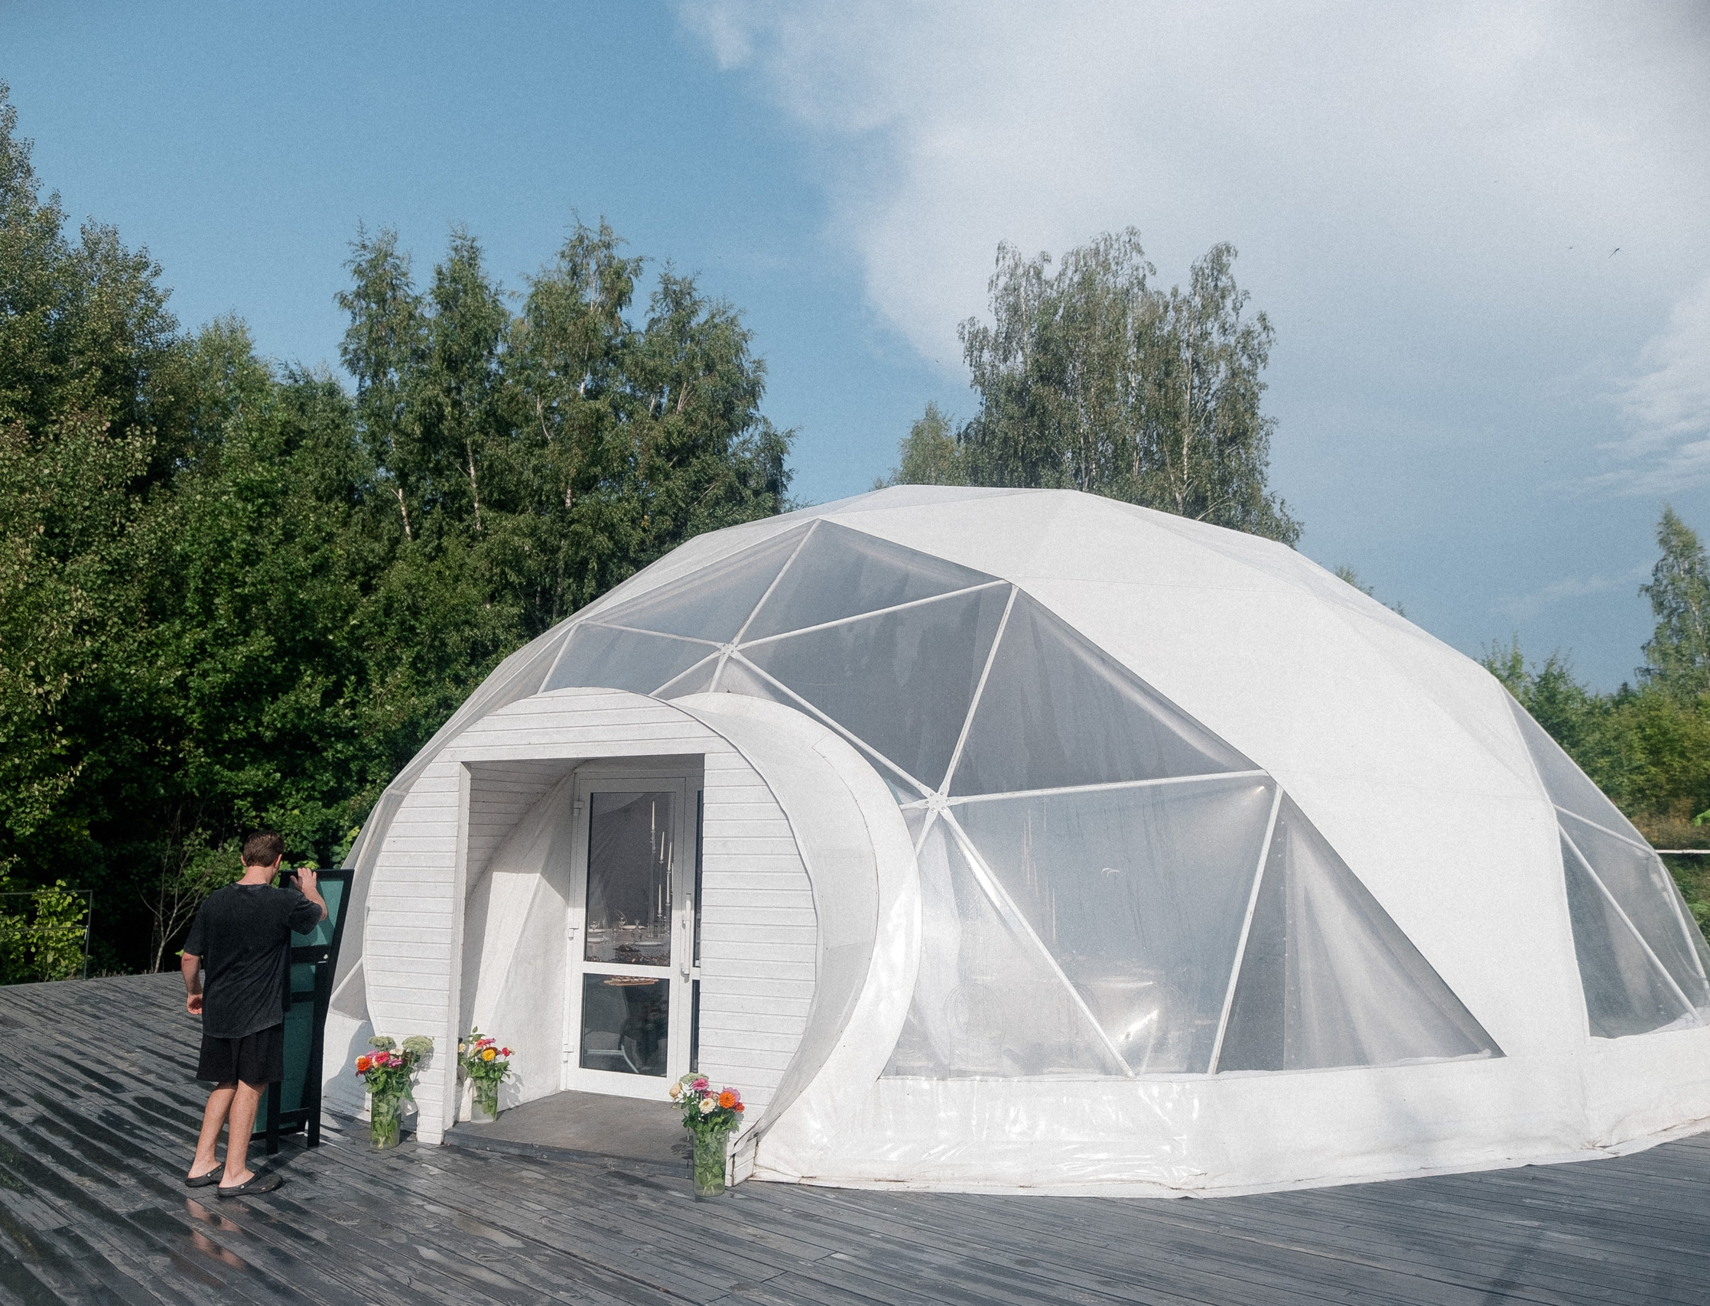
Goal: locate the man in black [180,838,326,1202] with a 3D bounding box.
[{"bbox_3d":[-3.114,1.803,5.633,0.630,1.740,0.500,-2,-10,12],"label":"man in black"}]

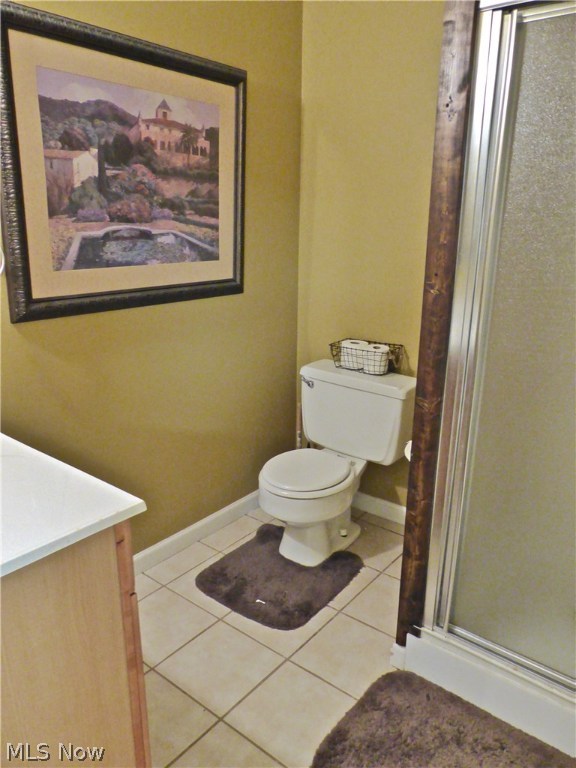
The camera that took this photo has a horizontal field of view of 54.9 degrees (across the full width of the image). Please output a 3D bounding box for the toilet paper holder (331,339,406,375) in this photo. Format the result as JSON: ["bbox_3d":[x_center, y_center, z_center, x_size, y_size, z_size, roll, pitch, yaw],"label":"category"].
[{"bbox_3d":[0.354,-0.121,2.512,0.285,0.115,0.180,10,19,31],"label":"toilet paper holder"}]

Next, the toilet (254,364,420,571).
[{"bbox_3d":[0.157,0.353,2.404,0.530,0.735,0.707,13,20,37],"label":"toilet"}]

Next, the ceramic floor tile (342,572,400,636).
[{"bbox_3d":[0.407,0.838,2.072,0.302,0.010,0.302,13,20,37],"label":"ceramic floor tile"}]

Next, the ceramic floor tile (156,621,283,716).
[{"bbox_3d":[-0.215,0.913,1.798,0.302,0.010,0.302,13,20,37],"label":"ceramic floor tile"}]

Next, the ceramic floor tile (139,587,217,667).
[{"bbox_3d":[-0.454,0.858,1.982,0.302,0.010,0.302,13,20,37],"label":"ceramic floor tile"}]

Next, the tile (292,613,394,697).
[{"bbox_3d":[0.215,0.902,1.843,0.302,0.010,0.302,13,20,37],"label":"tile"}]

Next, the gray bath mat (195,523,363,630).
[{"bbox_3d":[-0.031,0.766,2.257,0.530,0.020,0.597,11,19,33],"label":"gray bath mat"}]

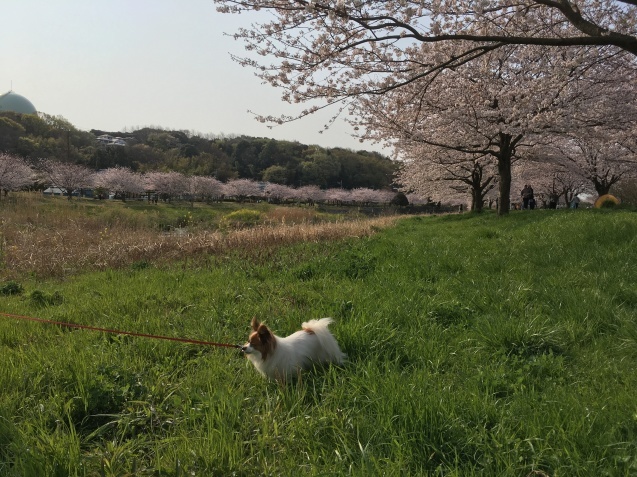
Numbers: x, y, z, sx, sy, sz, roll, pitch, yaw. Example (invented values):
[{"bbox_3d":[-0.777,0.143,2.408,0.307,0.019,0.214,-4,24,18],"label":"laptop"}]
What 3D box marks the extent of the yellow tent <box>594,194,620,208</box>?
[{"bbox_3d":[21.130,-2.647,39.000,1.950,1.150,1.500,2,4,27],"label":"yellow tent"}]

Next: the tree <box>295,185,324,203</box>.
[{"bbox_3d":[-2.040,-11.091,136.000,7.400,5.300,7.400,0,4,0],"label":"tree"}]

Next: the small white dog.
[{"bbox_3d":[-0.143,0.660,3.050,0.550,0.410,0.210,-1,4,-17],"label":"small white dog"}]

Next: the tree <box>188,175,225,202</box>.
[{"bbox_3d":[-21.837,-9.593,104.000,7.300,5.500,7.300,0,4,0],"label":"tree"}]

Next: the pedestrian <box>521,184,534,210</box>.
[{"bbox_3d":[13.322,-2.594,34.000,0.600,1.680,0.400,1,4,17],"label":"pedestrian"}]

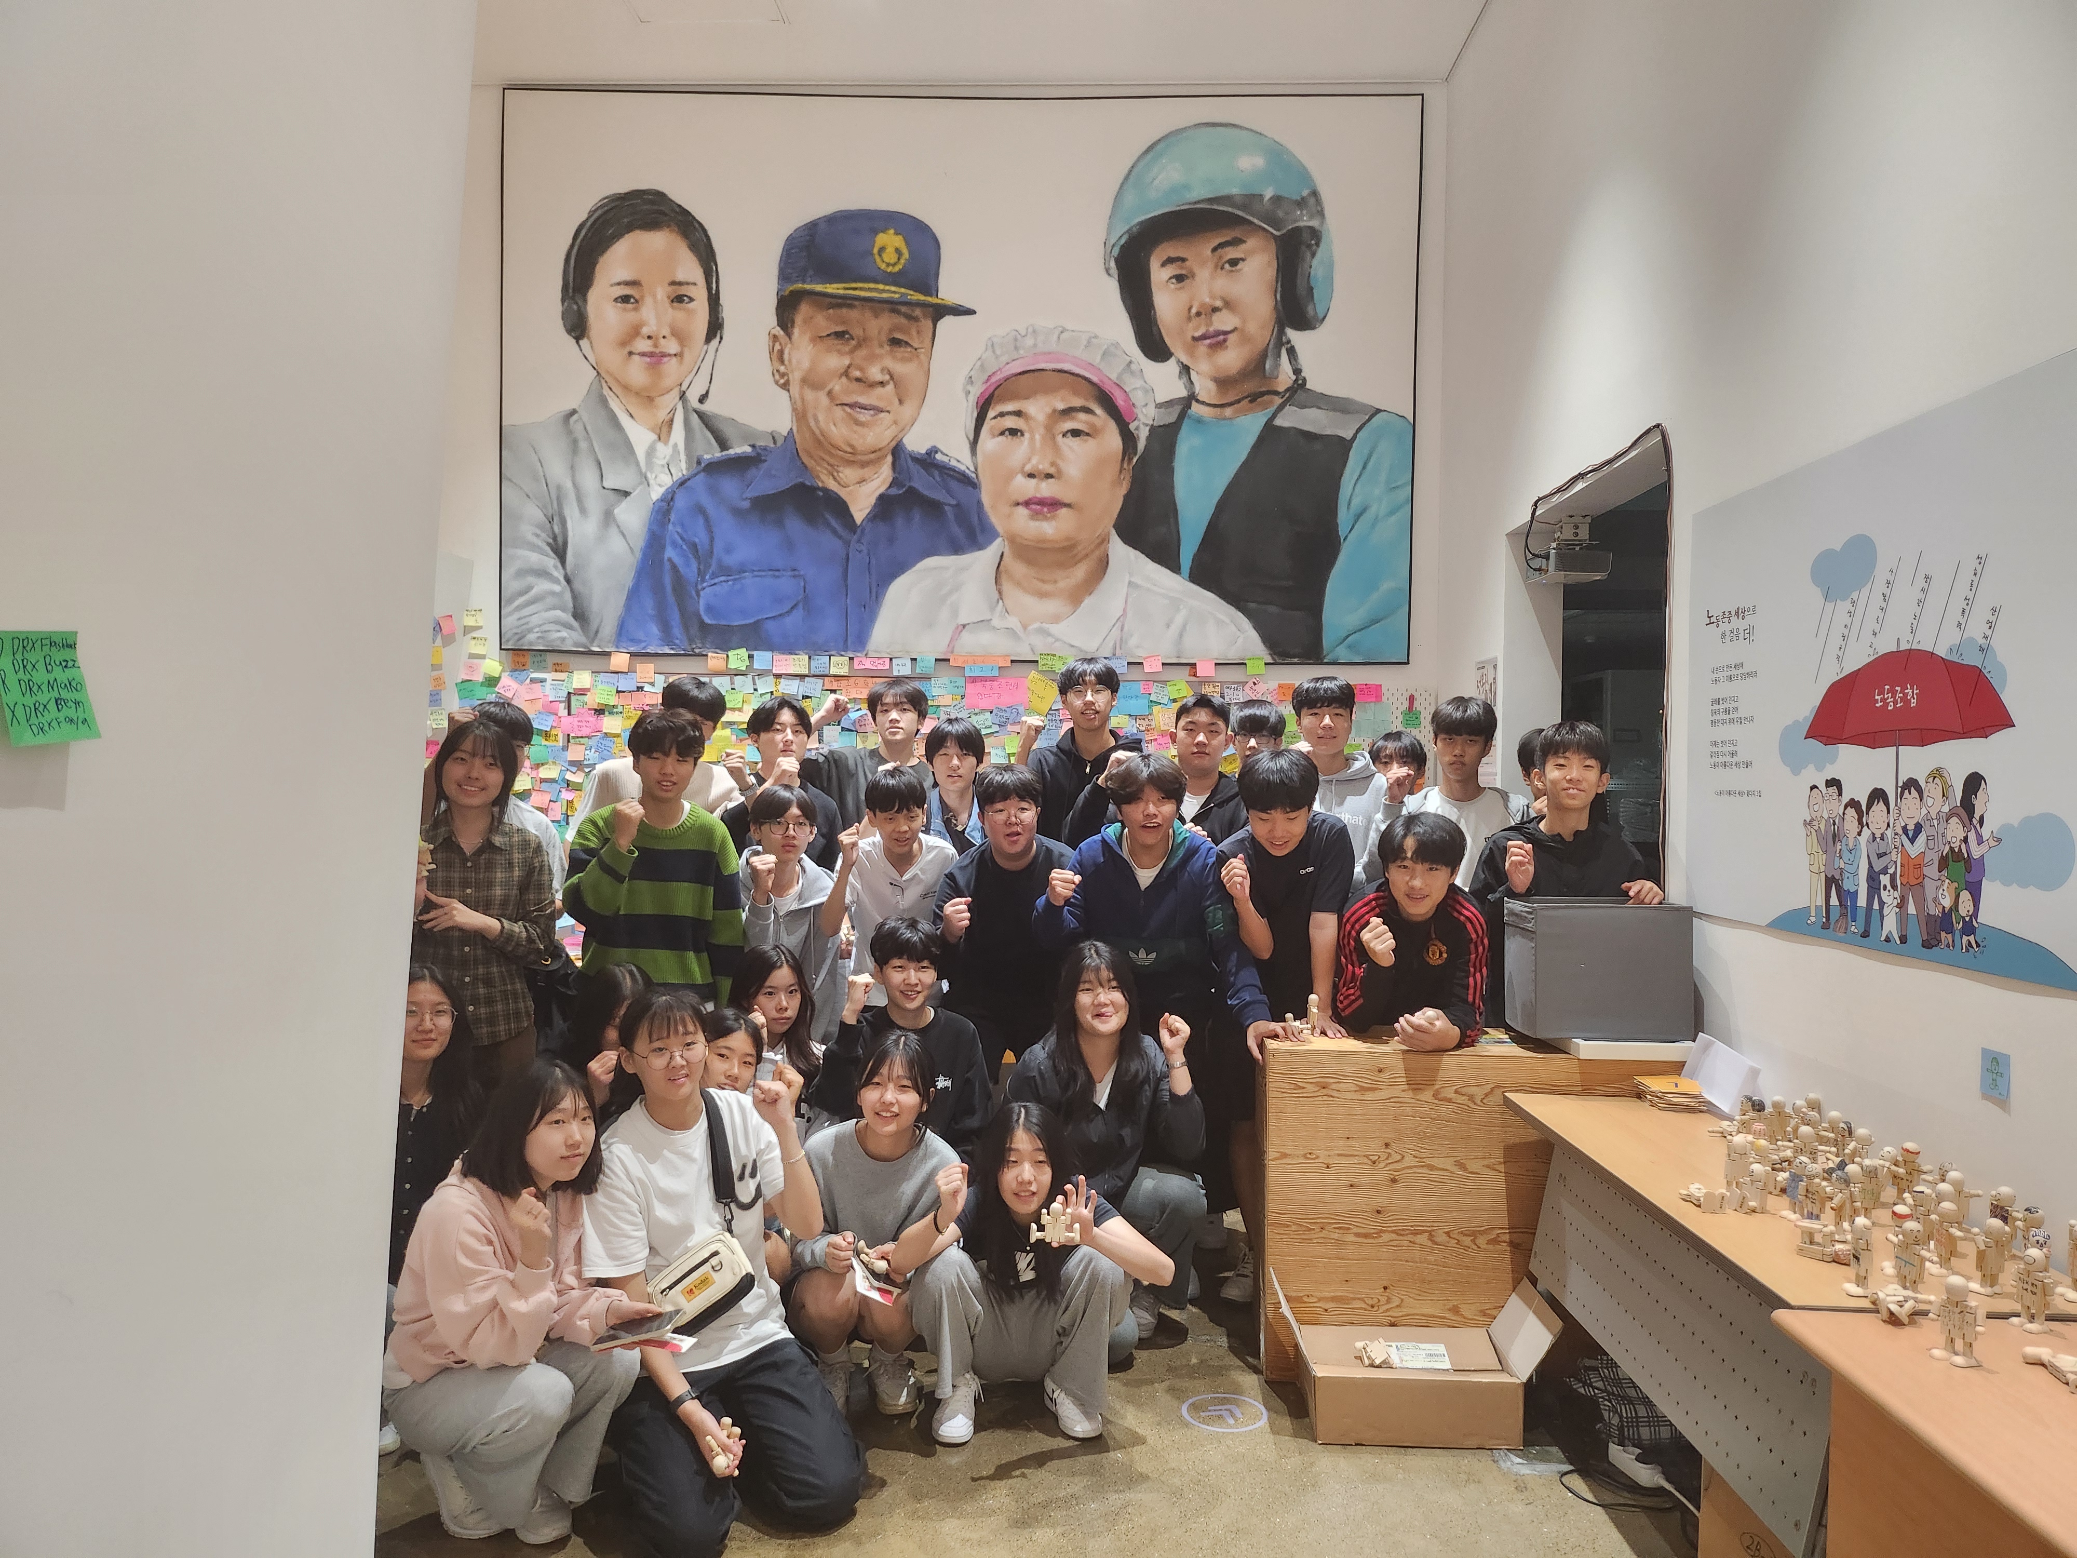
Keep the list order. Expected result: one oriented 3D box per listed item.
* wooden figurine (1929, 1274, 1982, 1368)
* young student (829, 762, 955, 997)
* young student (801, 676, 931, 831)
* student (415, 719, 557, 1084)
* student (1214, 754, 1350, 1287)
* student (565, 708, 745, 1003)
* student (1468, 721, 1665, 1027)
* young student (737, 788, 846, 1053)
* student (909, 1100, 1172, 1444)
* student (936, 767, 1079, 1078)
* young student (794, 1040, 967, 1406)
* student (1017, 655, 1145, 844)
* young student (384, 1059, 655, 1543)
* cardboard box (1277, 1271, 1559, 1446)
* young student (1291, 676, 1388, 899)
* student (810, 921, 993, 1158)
[{"bbox_3d":[1.210,0.712,1.900,0.045,0.112,0.075,1,0,-9],"label":"wooden figurine"},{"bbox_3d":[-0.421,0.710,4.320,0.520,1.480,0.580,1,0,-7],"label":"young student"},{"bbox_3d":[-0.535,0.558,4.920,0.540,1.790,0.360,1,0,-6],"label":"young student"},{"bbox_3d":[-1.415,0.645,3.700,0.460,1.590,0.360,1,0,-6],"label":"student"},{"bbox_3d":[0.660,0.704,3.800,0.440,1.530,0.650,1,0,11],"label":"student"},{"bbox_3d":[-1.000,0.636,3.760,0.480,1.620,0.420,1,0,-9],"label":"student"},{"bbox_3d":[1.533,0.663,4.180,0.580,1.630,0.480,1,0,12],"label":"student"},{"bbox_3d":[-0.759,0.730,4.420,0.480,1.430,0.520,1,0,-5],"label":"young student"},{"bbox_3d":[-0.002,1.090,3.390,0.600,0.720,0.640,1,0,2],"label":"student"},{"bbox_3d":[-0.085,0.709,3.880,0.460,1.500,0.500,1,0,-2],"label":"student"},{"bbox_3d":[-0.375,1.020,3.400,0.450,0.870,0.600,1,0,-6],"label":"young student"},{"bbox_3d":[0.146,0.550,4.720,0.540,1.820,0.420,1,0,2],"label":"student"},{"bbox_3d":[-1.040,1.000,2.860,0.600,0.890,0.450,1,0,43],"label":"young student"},{"bbox_3d":[0.857,1.325,3.300,0.600,0.275,0.310,1,0,2],"label":"cardboard box"},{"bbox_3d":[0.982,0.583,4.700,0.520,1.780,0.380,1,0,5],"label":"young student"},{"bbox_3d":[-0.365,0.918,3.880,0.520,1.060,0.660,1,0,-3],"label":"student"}]

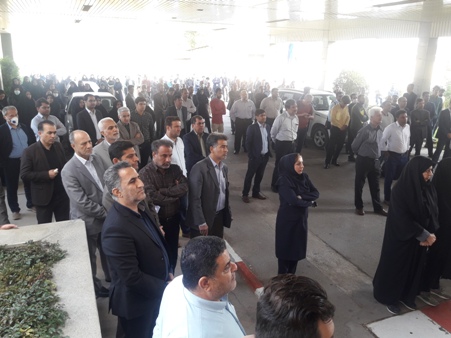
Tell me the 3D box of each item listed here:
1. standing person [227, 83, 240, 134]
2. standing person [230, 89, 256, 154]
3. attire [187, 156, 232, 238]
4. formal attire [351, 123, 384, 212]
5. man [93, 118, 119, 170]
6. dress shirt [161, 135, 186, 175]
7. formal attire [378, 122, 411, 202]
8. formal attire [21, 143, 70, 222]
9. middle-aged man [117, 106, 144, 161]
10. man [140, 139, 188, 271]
[{"bbox_3d":[0.319,-2.131,12.942,0.520,1.760,0.340,-6,17,-23],"label":"standing person"},{"bbox_3d":[0.490,-1.329,10.276,0.640,1.750,0.380,-4,17,-18],"label":"standing person"},{"bbox_3d":[-0.171,0.544,3.946,0.360,1.400,0.540,13,20,36],"label":"attire"},{"bbox_3d":[2.376,0.015,6.017,0.520,1.490,0.360,-8,18,-28],"label":"formal attire"},{"bbox_3d":[-1.390,0.254,4.486,0.360,1.775,0.520,8,17,23],"label":"man"},{"bbox_3d":[-0.695,-0.091,4.962,0.330,0.750,0.540,16,22,43],"label":"dress shirt"},{"bbox_3d":[3.019,-0.097,6.495,0.490,1.440,0.310,-3,16,-14],"label":"formal attire"},{"bbox_3d":[-2.201,0.342,4.513,0.370,1.400,0.560,10,18,28],"label":"formal attire"},{"bbox_3d":[-1.559,-0.130,5.938,0.560,1.720,0.400,-6,17,-24],"label":"middle-aged man"},{"bbox_3d":[-0.620,0.526,3.805,0.520,1.685,0.360,-11,20,-35],"label":"man"}]

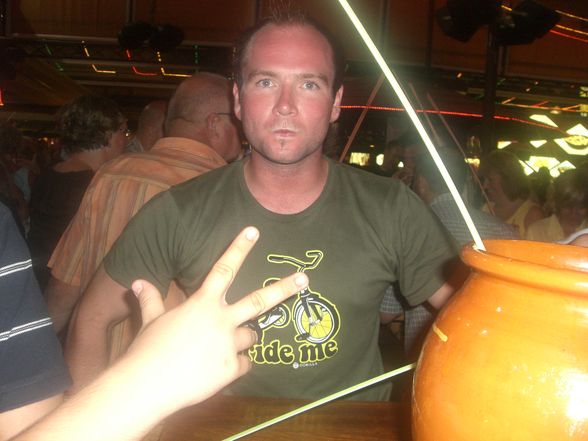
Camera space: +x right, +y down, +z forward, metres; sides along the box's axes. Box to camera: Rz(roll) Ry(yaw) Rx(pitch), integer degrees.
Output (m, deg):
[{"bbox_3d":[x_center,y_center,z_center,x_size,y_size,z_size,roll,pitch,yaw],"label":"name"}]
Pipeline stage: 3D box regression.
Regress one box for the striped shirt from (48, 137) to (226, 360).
[{"bbox_3d":[-0.345,0.120,1.740,0.540,0.700,0.360,6,9,37],"label":"striped shirt"}]

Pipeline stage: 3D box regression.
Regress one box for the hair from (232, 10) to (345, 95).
[{"bbox_3d":[-0.010,-0.250,1.060,0.178,0.170,0.200,2,7,1],"label":"hair"}]

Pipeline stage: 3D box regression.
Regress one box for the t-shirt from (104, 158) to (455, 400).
[{"bbox_3d":[-0.022,0.165,1.110,0.580,0.560,0.290,0,7,-2],"label":"t-shirt"}]

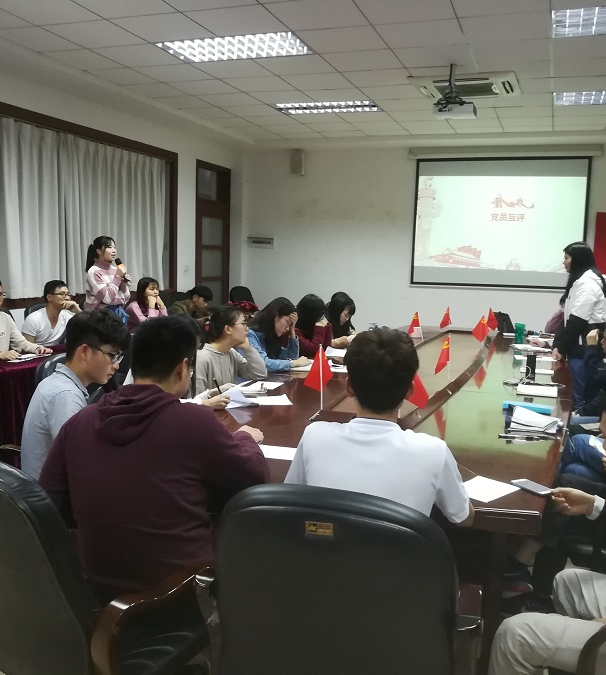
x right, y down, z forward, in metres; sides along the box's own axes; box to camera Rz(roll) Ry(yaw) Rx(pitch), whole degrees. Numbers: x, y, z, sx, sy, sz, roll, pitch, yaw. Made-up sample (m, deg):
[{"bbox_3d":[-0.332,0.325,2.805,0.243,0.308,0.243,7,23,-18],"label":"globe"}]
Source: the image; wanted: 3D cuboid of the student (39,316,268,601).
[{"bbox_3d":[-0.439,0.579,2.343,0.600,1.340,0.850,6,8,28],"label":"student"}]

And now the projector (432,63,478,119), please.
[{"bbox_3d":[1.293,-2.088,5.705,0.340,0.420,0.290,5,8,20],"label":"projector"}]

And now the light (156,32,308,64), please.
[{"bbox_3d":[-0.539,-2.358,5.456,1.200,0.090,0.600,5,8,20],"label":"light"}]

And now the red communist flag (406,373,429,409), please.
[{"bbox_3d":[0.539,0.232,3.270,0.150,0.270,0.060,3,7,10],"label":"red communist flag"}]

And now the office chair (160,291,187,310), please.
[{"bbox_3d":[-1.409,0.007,7.991,0.660,1.070,0.600,5,8,20],"label":"office chair"}]

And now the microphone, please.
[{"bbox_3d":[-1.662,-0.612,6.270,0.055,0.260,0.055,-30,-15,14],"label":"microphone"}]

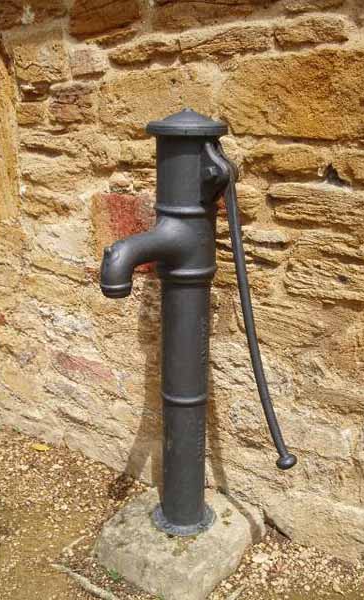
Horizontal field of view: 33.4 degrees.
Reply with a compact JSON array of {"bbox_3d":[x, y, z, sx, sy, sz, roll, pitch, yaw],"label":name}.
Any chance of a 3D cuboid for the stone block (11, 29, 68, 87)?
[{"bbox_3d":[-0.504,-0.935,2.371,0.284,0.191,0.150,10,18,32],"label":"stone block"}]

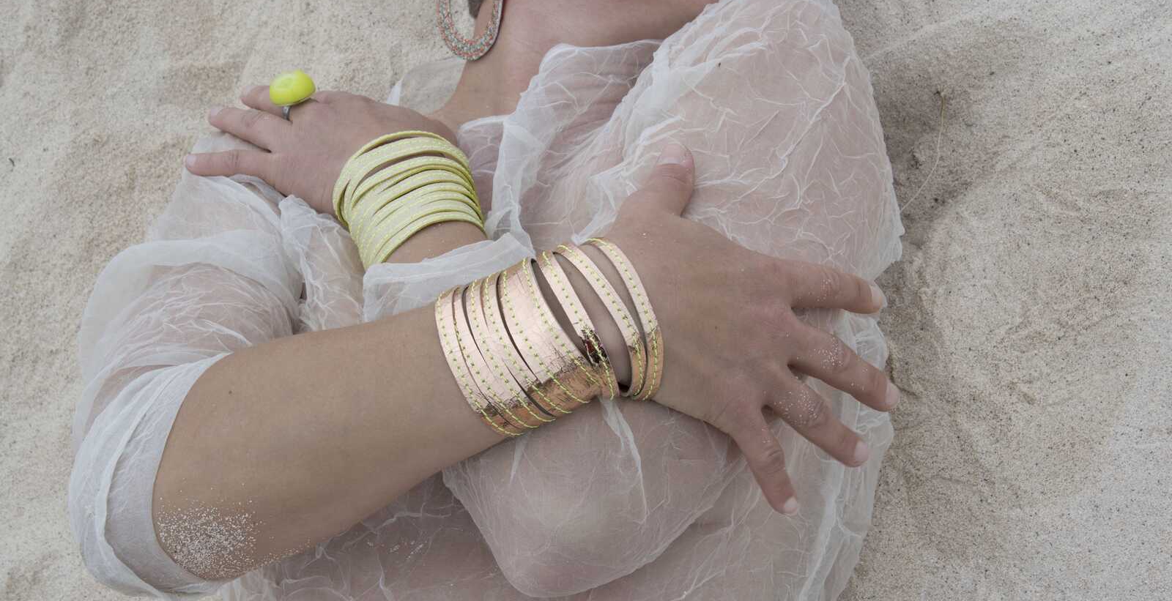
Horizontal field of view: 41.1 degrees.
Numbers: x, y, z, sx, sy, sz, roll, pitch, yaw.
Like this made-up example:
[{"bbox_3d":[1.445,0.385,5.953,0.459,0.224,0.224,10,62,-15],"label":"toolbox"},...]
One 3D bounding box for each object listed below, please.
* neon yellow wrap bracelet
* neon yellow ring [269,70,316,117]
[{"bbox_3d":[-0.090,-0.048,0.810,0.071,0.056,0.047,-16,50,0],"label":"neon yellow wrap bracelet"},{"bbox_3d":[-0.161,-0.114,0.865,0.025,0.030,0.023,-2,34,6],"label":"neon yellow ring"}]

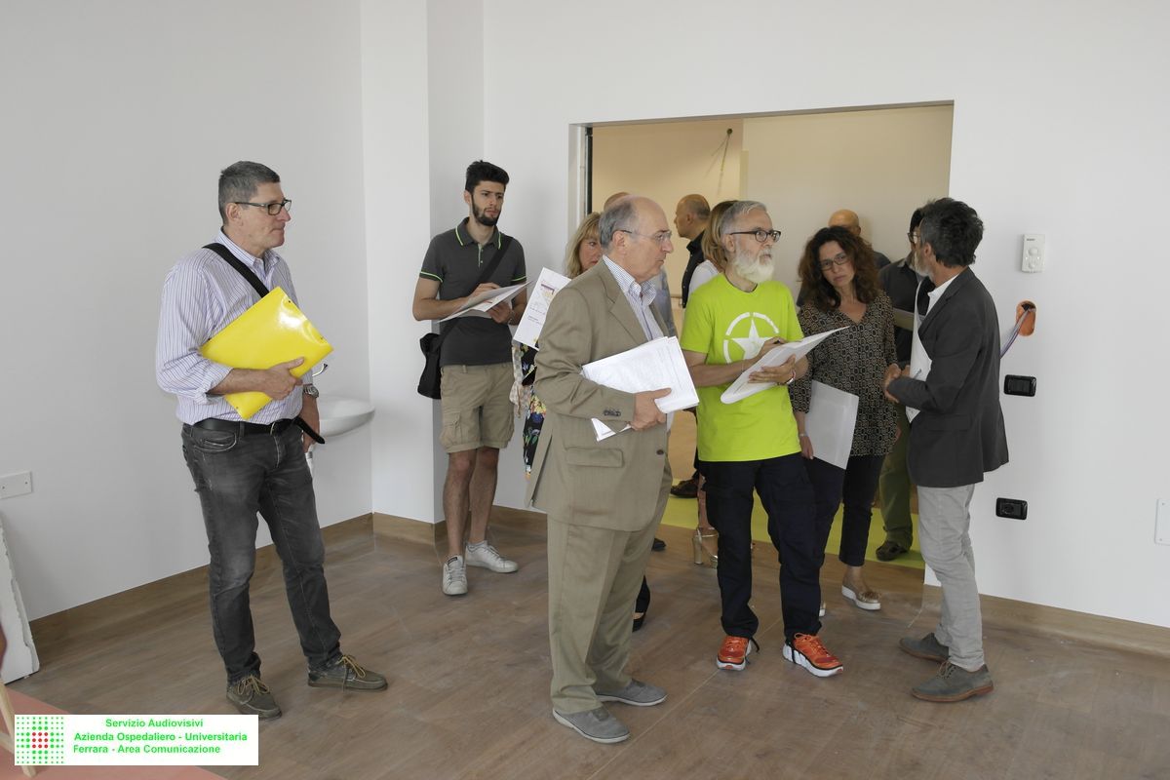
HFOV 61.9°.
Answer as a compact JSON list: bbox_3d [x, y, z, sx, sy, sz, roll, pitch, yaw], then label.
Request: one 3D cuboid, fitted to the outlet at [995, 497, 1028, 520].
[{"bbox_3d":[1.742,0.486,3.982,0.118,0.080,0.014,6,10,31],"label":"outlet"}]

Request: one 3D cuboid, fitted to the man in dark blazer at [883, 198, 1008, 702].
[{"bbox_3d":[1.295,0.191,3.486,0.480,1.722,0.520,2,9,13],"label":"man in dark blazer"}]

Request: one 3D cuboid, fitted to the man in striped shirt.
[{"bbox_3d":[-1.054,0.160,3.267,0.570,1.804,0.570,5,10,28],"label":"man in striped shirt"}]

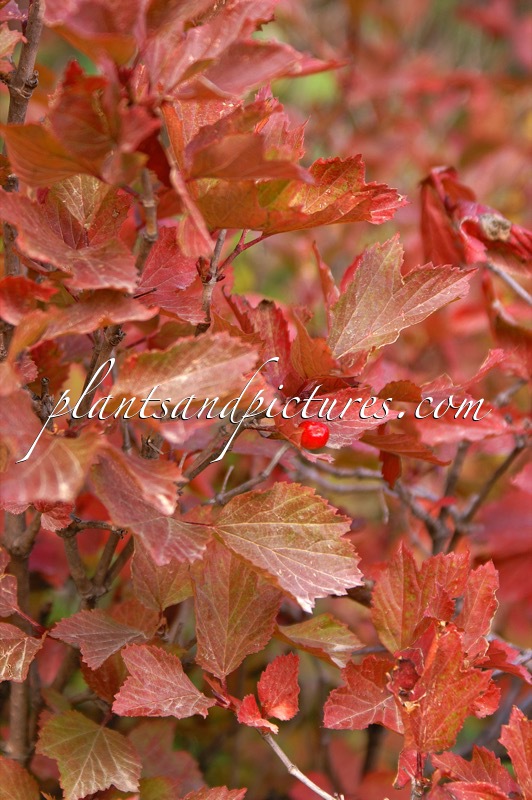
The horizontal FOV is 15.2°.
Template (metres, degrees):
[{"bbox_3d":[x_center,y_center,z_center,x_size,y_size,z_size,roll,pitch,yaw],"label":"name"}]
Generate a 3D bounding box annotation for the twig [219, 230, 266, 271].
[{"bbox_3d":[-0.009,-0.057,0.770,0.024,0.007,0.005,-41,0,3],"label":"twig"}]

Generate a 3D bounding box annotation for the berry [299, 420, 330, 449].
[{"bbox_3d":[0.018,0.013,0.731,0.010,0.010,0.010,0,15,0],"label":"berry"}]

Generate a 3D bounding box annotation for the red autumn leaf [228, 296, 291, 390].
[{"bbox_3d":[-0.003,-0.023,0.800,0.025,0.038,0.022,0,10,0],"label":"red autumn leaf"}]

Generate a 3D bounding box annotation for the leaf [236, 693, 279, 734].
[{"bbox_3d":[-0.003,0.124,0.792,0.017,0.010,0.015,24,50,5],"label":"leaf"}]

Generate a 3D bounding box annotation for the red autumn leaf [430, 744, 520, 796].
[{"bbox_3d":[0.077,0.136,0.731,0.031,0.020,0.012,10,30,1],"label":"red autumn leaf"}]

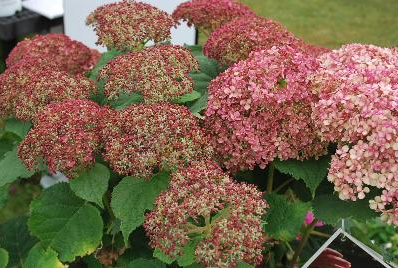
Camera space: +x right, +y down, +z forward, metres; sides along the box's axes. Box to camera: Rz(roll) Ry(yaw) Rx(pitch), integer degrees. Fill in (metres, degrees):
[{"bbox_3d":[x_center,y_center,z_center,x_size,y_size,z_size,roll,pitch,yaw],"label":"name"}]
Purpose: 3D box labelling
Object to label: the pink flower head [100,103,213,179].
[{"bbox_3d":[-0.057,0.009,0.800,0.148,0.090,0.140,0,27,0],"label":"pink flower head"}]

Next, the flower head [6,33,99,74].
[{"bbox_3d":[-0.244,-0.131,1.000,0.155,0.085,0.150,0,21,0],"label":"flower head"}]

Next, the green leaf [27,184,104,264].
[{"bbox_3d":[-0.179,0.118,0.800,0.102,0.025,0.105,31,59,21],"label":"green leaf"}]

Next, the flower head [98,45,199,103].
[{"bbox_3d":[-0.076,-0.091,0.900,0.150,0.080,0.140,0,23,0],"label":"flower head"}]

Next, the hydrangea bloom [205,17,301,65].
[{"bbox_3d":[0.087,-0.146,0.960,0.155,0.085,0.150,0,21,0],"label":"hydrangea bloom"}]

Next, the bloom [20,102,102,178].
[{"bbox_3d":[-0.187,0.007,0.810,0.122,0.090,0.125,-8,27,0],"label":"bloom"}]

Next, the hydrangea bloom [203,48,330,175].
[{"bbox_3d":[0.088,-0.032,0.780,0.158,0.130,0.150,0,30,0],"label":"hydrangea bloom"}]

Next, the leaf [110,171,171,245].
[{"bbox_3d":[-0.075,0.095,0.780,0.080,0.025,0.115,20,60,27],"label":"leaf"}]

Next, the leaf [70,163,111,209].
[{"bbox_3d":[-0.147,0.066,0.800,0.056,0.020,0.080,-17,56,-19],"label":"leaf"}]

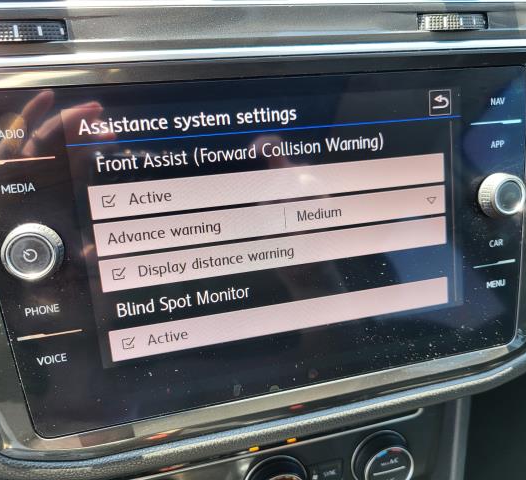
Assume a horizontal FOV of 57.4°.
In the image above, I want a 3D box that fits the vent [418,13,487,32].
[{"bbox_3d":[0.090,-0.103,0.229,0.038,0.009,0.009,-7,13,-13],"label":"vent"}]

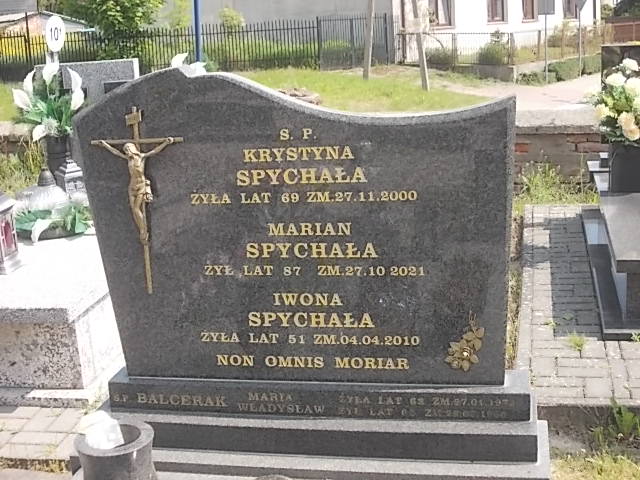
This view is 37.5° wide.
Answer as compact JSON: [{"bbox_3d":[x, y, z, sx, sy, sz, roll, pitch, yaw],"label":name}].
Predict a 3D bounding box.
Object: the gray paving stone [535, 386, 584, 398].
[{"bbox_3d":[0.908,0.609,3.592,0.200,0.060,0.100,0,14,13],"label":"gray paving stone"}]

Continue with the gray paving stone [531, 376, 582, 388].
[{"bbox_3d":[0.929,0.584,3.687,0.200,0.060,0.100,0,14,13],"label":"gray paving stone"}]

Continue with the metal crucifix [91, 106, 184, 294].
[{"bbox_3d":[-0.628,-0.134,3.326,0.341,0.666,0.060,-1,10,12],"label":"metal crucifix"}]

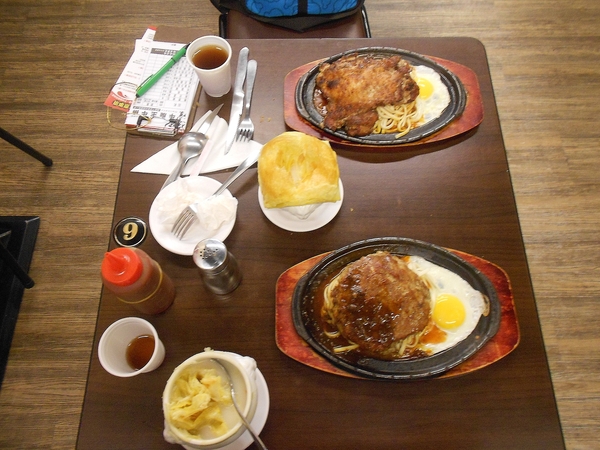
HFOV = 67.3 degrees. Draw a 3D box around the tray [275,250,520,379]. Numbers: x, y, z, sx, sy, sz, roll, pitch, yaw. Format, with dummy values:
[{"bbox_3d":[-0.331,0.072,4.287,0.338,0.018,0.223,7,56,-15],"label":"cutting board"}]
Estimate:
[{"bbox_3d":[0.134,0.119,0.642,0.336,0.022,0.194,0,68,0],"label":"tray"}]

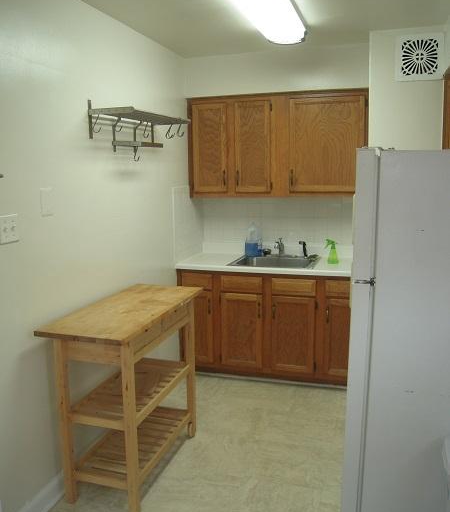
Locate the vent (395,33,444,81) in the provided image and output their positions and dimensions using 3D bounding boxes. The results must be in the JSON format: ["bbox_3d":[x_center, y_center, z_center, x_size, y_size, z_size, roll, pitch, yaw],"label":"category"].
[{"bbox_3d":[1.205,-1.230,3.003,0.280,0.279,0.020,2,10,17],"label":"vent"}]

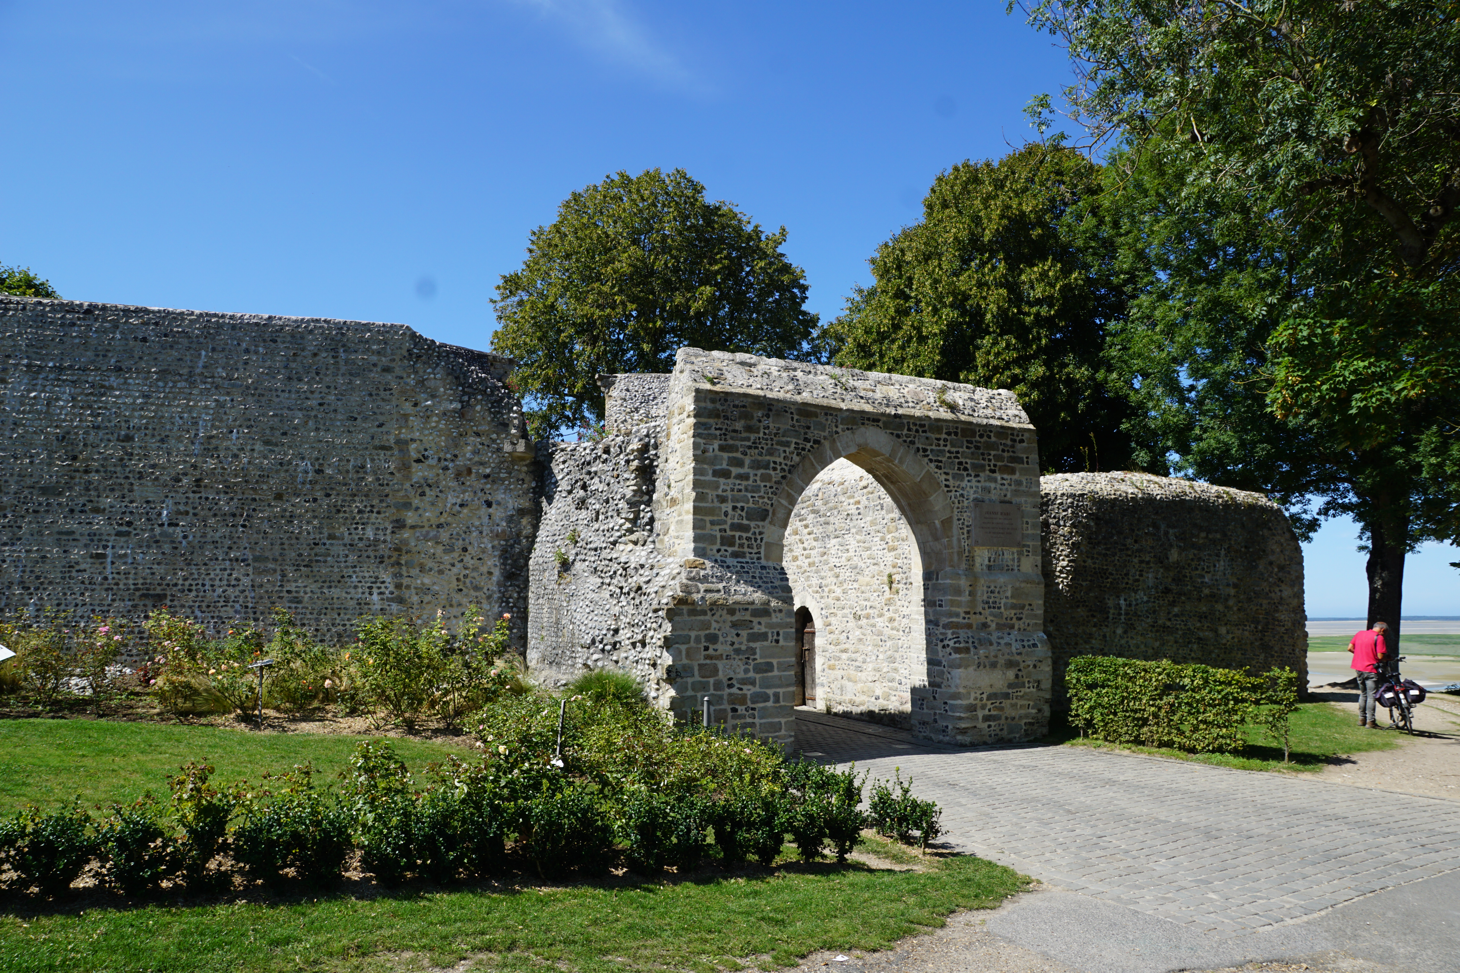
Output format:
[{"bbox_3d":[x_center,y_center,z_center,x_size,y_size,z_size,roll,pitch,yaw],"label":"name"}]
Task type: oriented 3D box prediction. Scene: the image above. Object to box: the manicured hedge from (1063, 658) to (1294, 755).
[{"bbox_3d":[5.798,2.880,12.751,0.550,1.120,3.000,5,-10,-35],"label":"manicured hedge"}]

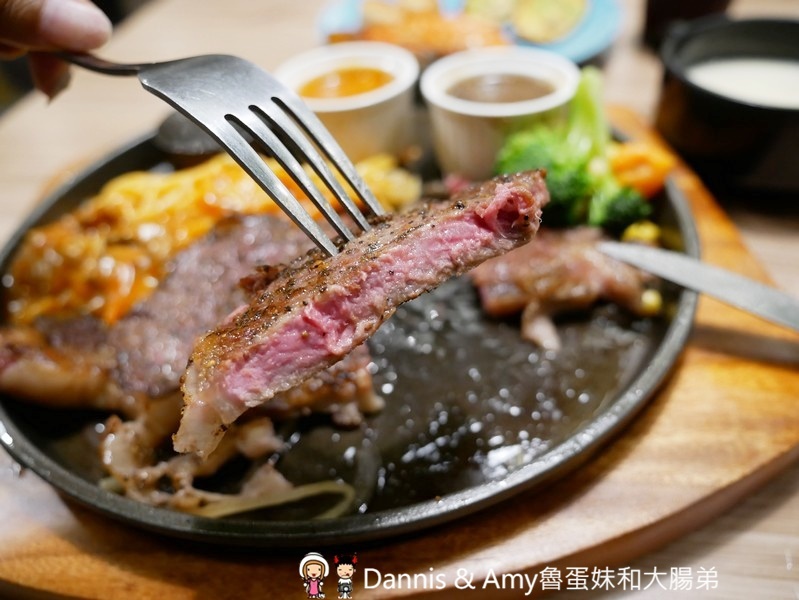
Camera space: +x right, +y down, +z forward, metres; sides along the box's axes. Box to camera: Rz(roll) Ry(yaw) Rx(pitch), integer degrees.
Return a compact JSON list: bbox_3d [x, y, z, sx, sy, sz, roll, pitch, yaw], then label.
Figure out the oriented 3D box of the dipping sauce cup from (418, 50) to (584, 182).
[{"bbox_3d":[0.044,-0.080,0.267,0.067,0.041,0.067,-3,43,3],"label":"dipping sauce cup"}]

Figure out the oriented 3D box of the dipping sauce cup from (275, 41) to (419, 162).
[{"bbox_3d":[-0.023,-0.088,0.283,0.067,0.041,0.067,-3,43,3],"label":"dipping sauce cup"}]

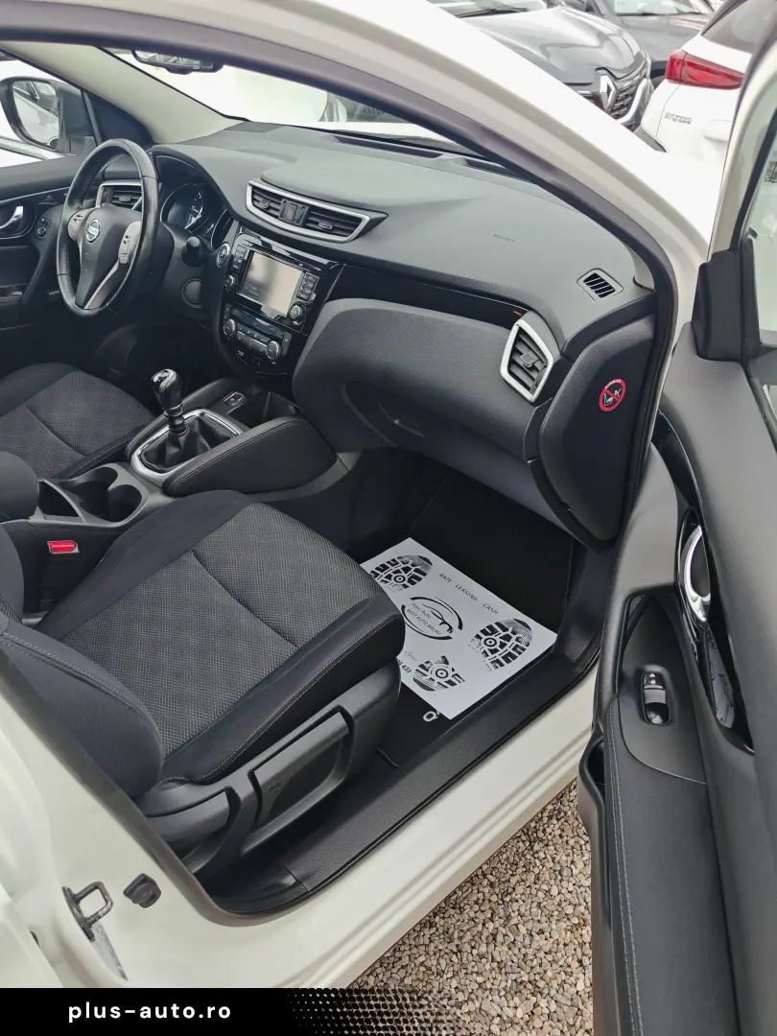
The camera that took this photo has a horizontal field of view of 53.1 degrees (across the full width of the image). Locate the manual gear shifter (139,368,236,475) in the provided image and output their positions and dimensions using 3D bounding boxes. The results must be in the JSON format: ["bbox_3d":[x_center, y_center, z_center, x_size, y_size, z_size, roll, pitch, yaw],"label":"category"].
[{"bbox_3d":[-0.396,-0.197,1.502,0.145,0.197,0.120,-22,42,-39],"label":"manual gear shifter"}]

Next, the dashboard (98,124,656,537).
[{"bbox_3d":[-0.071,-0.489,1.665,0.630,0.485,1.420,-22,42,-39],"label":"dashboard"}]

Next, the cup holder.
[{"bbox_3d":[-0.534,-0.021,1.471,0.113,0.077,0.200,-22,42,-39],"label":"cup holder"}]

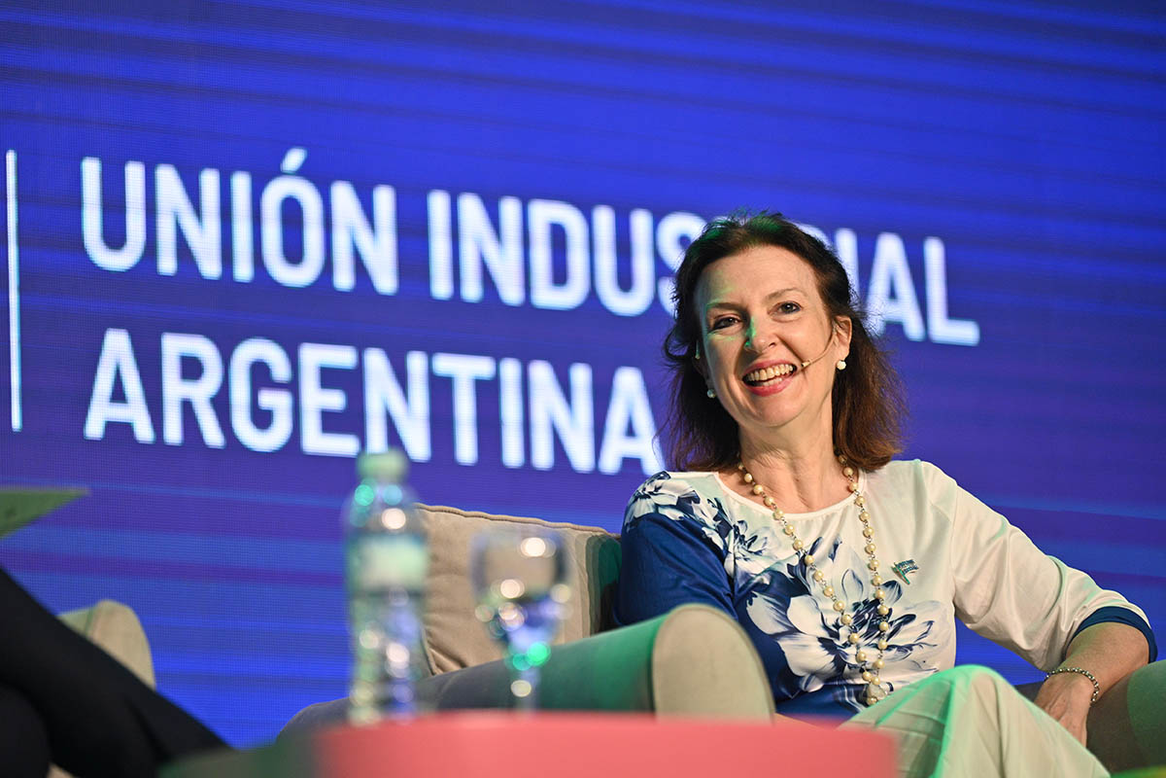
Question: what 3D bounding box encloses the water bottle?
[{"bbox_3d":[-0.153,0.157,4.150,0.060,0.214,0.060,-2,-9,0],"label":"water bottle"}]

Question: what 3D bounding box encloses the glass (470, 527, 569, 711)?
[{"bbox_3d":[-0.048,0.187,4.170,0.070,0.153,0.070,-2,-9,0],"label":"glass"}]

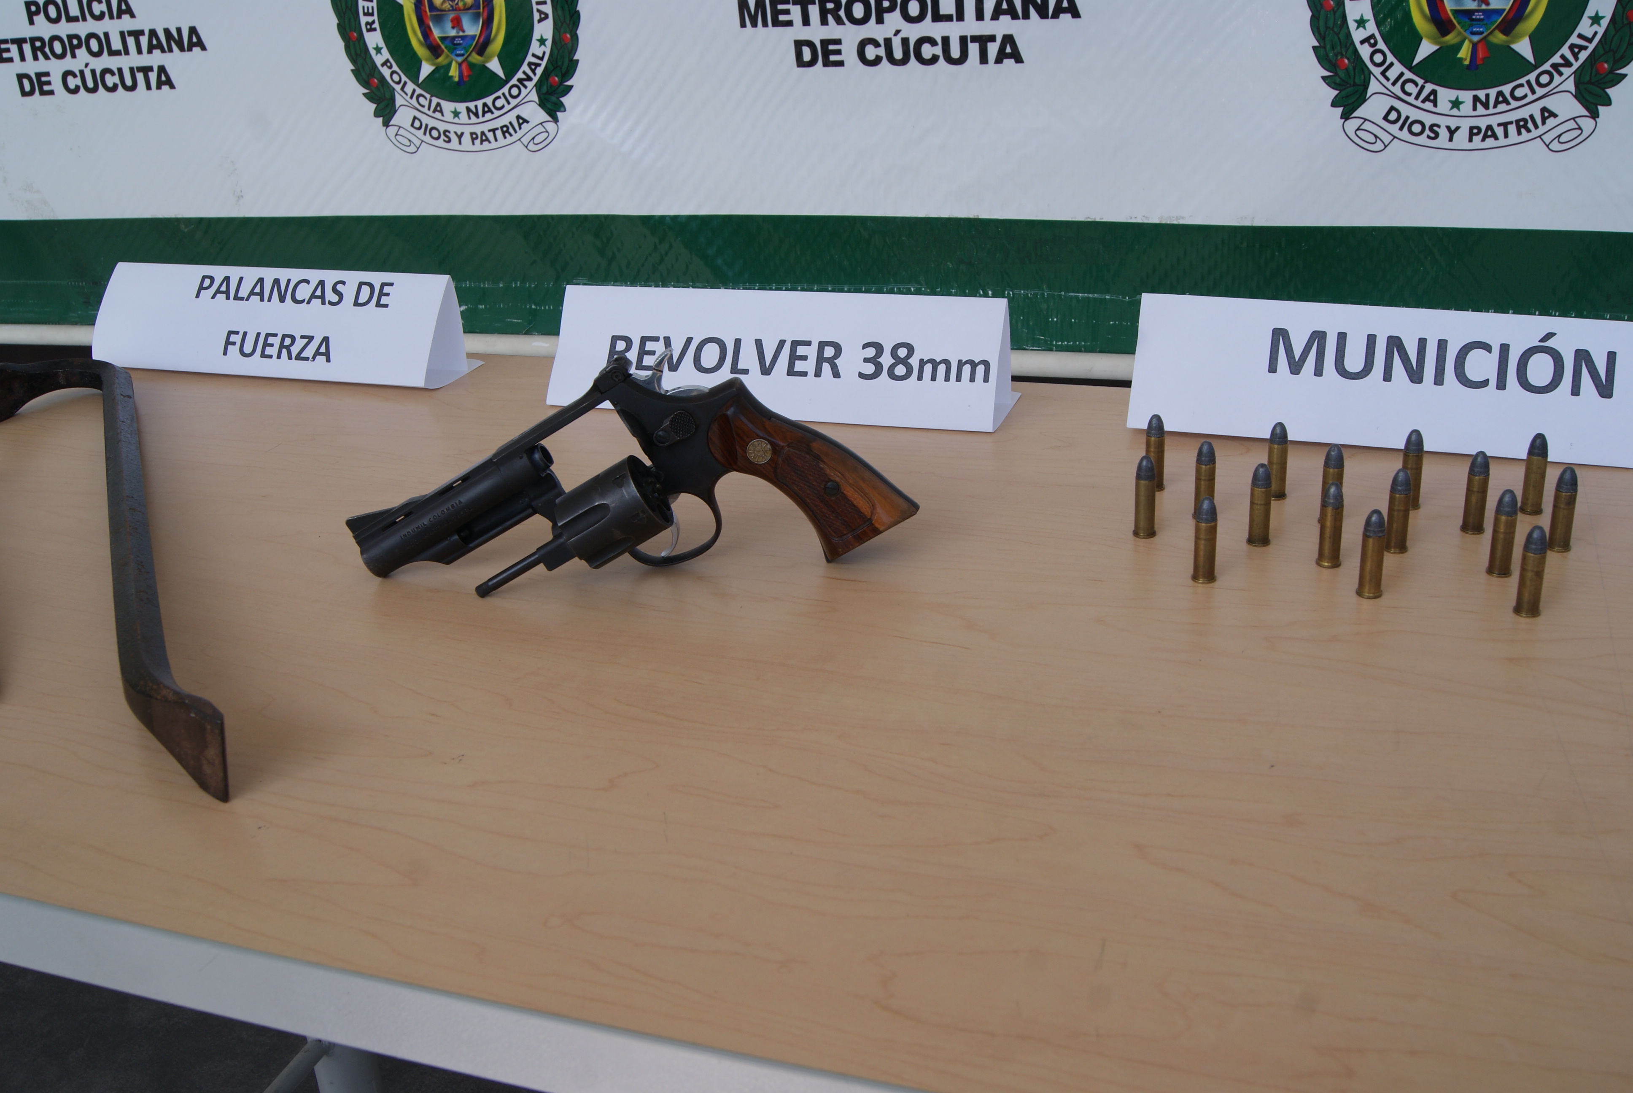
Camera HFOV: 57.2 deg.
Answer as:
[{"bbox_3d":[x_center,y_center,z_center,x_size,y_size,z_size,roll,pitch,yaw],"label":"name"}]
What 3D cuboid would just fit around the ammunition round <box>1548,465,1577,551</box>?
[{"bbox_3d":[0.327,-0.017,0.657,0.011,0.039,0.011,-3,25,2],"label":"ammunition round"}]

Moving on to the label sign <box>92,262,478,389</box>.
[{"bbox_3d":[-0.374,-0.155,1.029,0.283,0.064,0.060,5,27,19],"label":"label sign"}]

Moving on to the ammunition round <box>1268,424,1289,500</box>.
[{"bbox_3d":[0.226,-0.042,0.733,0.011,0.039,0.011,5,26,19],"label":"ammunition round"}]

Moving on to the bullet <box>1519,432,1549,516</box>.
[{"bbox_3d":[0.333,-0.034,0.693,0.011,0.039,0.011,-3,25,2],"label":"bullet"}]

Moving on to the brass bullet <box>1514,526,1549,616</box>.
[{"bbox_3d":[0.291,0.009,0.608,0.011,0.039,0.011,5,26,19],"label":"brass bullet"}]

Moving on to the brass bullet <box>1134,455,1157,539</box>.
[{"bbox_3d":[0.154,-0.024,0.703,0.011,0.039,0.011,5,26,19],"label":"brass bullet"}]

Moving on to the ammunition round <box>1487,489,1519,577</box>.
[{"bbox_3d":[0.293,-0.006,0.639,0.011,0.039,0.011,-3,25,2],"label":"ammunition round"}]

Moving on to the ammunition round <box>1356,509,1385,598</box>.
[{"bbox_3d":[0.234,0.002,0.629,0.011,0.039,0.011,-3,25,2],"label":"ammunition round"}]

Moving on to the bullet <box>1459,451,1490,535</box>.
[{"bbox_3d":[0.299,-0.025,0.679,0.011,0.039,0.011,-3,25,2],"label":"bullet"}]

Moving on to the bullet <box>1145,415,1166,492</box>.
[{"bbox_3d":[0.169,-0.047,0.746,0.011,0.039,0.011,-3,25,2],"label":"bullet"}]

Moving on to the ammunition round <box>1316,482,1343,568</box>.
[{"bbox_3d":[0.227,-0.010,0.661,0.011,0.039,0.011,5,26,19],"label":"ammunition round"}]

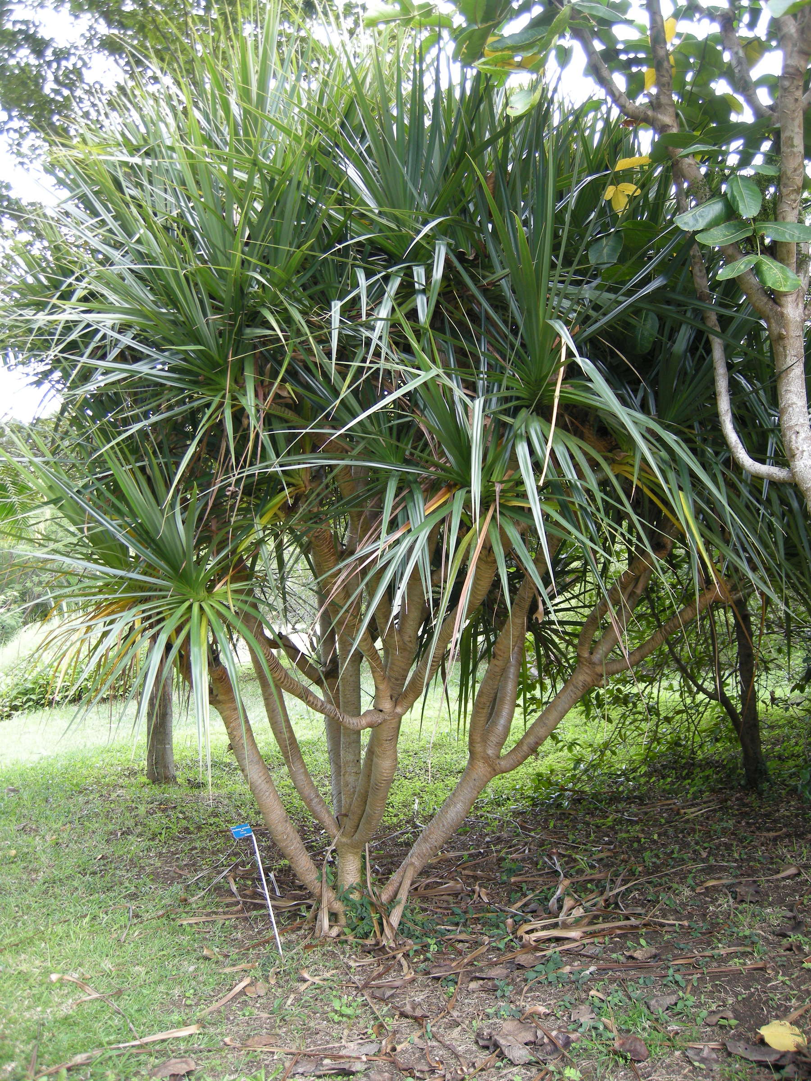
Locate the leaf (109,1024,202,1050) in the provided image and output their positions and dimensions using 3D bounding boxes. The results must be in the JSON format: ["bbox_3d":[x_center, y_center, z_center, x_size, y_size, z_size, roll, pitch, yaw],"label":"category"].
[{"bbox_3d":[-0.864,1.730,3.805,0.335,0.030,0.045,2,-3,-33],"label":"leaf"}]

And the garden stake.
[{"bbox_3d":[-0.629,1.470,4.600,0.088,0.572,0.040,-14,-3,-3],"label":"garden stake"}]

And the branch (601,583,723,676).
[{"bbox_3d":[1.156,0.402,4.880,0.658,0.100,0.100,-33,0,4],"label":"branch"}]

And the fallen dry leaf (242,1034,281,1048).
[{"bbox_3d":[-0.498,1.731,3.782,0.133,0.025,0.080,0,-2,-7],"label":"fallen dry leaf"}]

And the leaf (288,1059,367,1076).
[{"bbox_3d":[-0.251,1.717,3.561,0.251,0.035,0.080,0,-2,-4],"label":"leaf"}]

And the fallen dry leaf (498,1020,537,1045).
[{"bbox_3d":[0.393,1.729,3.842,0.134,0.035,0.104,0,-2,6],"label":"fallen dry leaf"}]

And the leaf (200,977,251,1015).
[{"bbox_3d":[-0.689,1.749,4.199,0.045,0.025,0.396,-1,-3,19],"label":"leaf"}]

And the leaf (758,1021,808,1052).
[{"bbox_3d":[1.278,1.680,3.703,0.159,0.060,0.128,-1,-3,19],"label":"leaf"}]

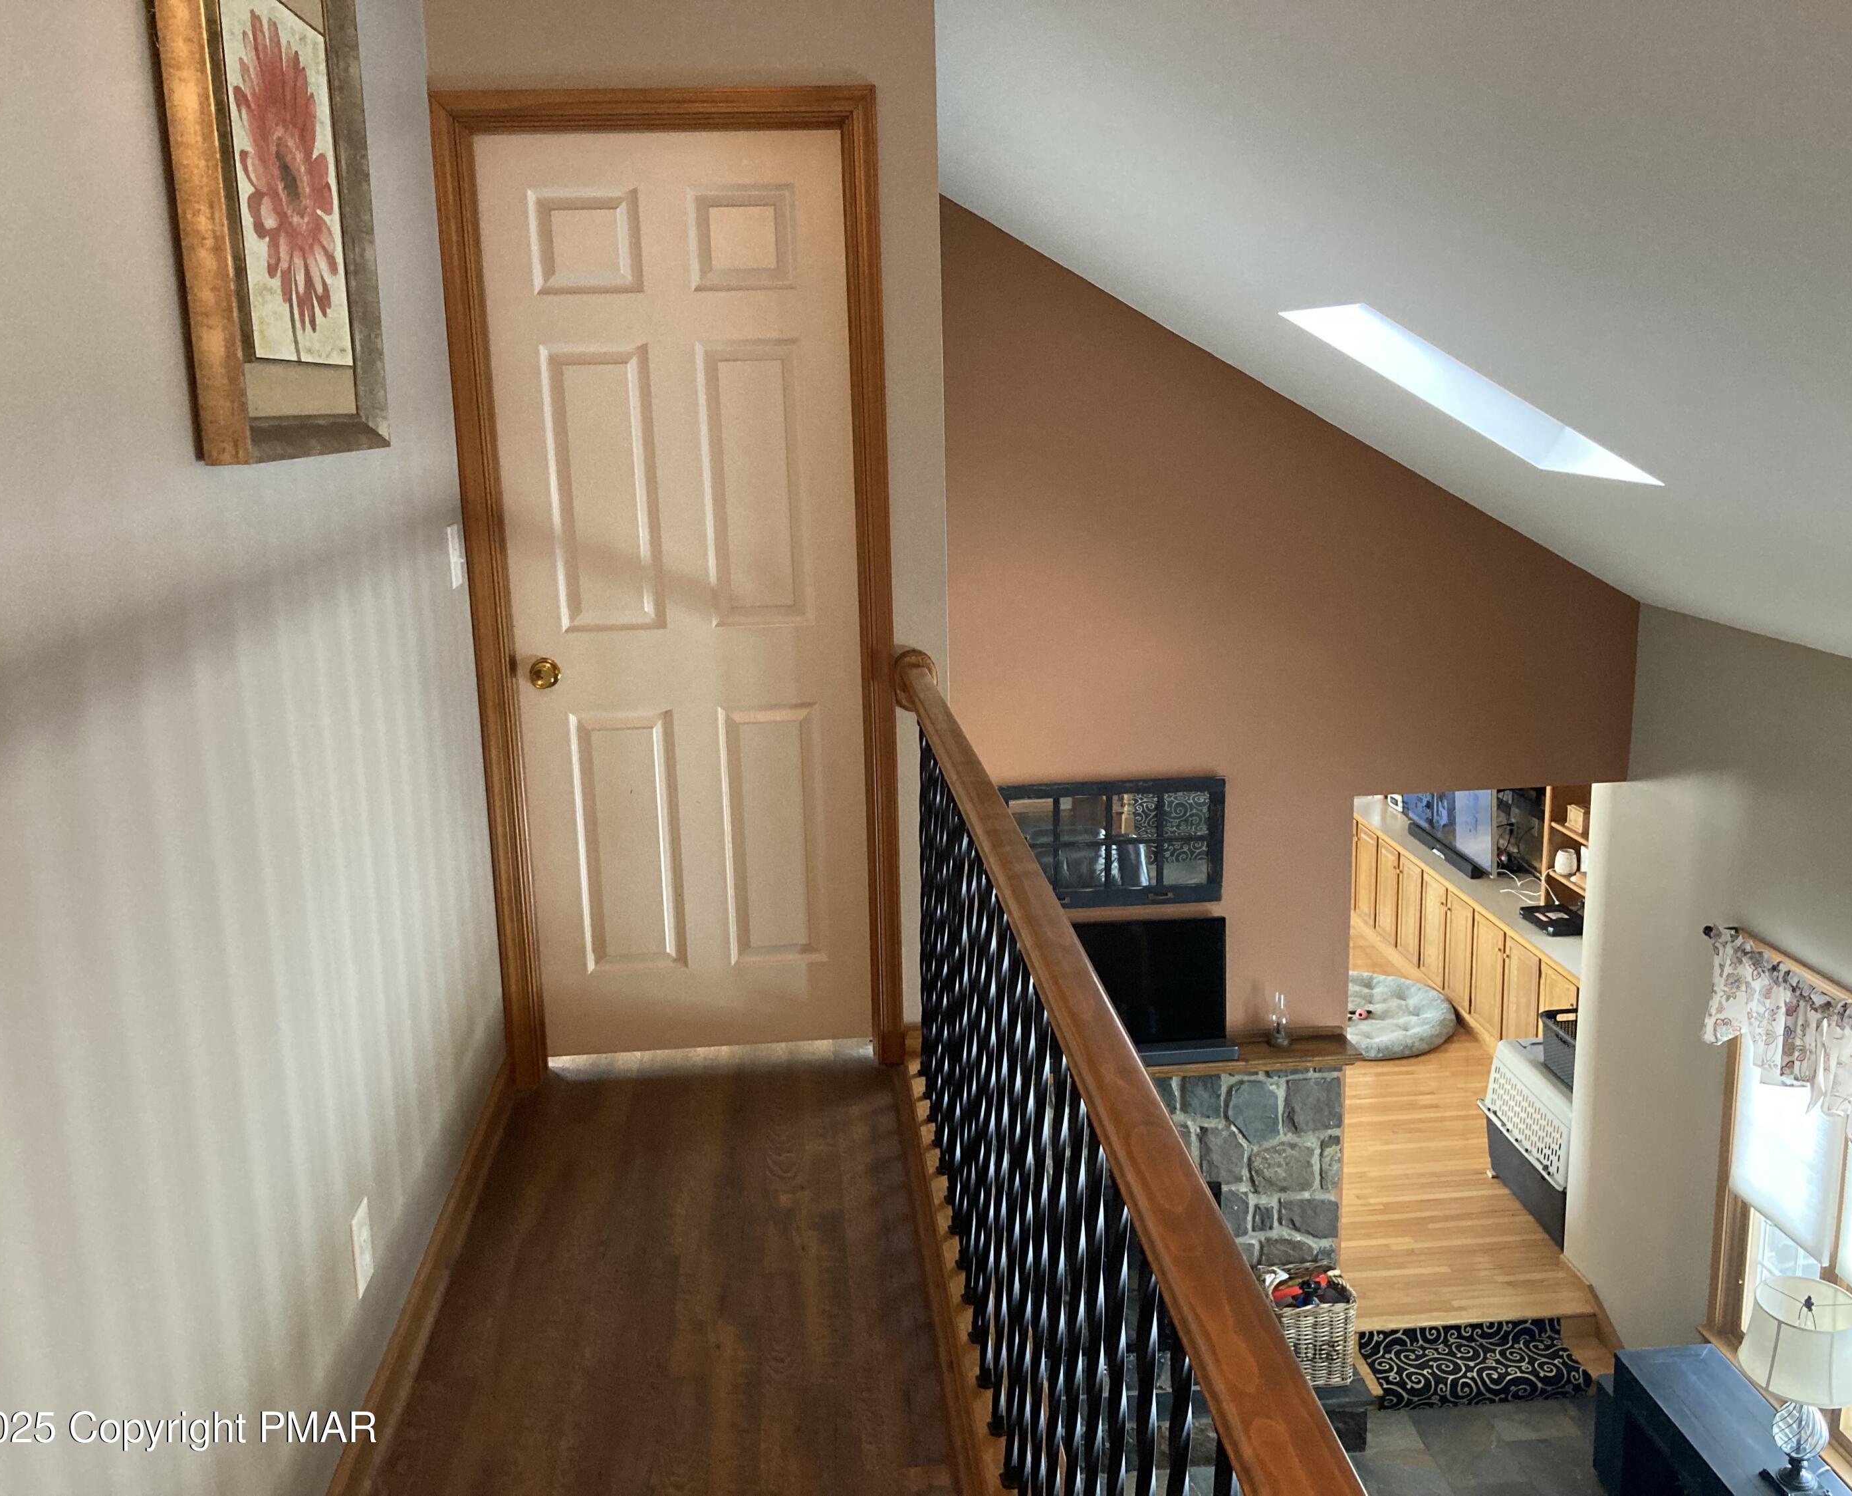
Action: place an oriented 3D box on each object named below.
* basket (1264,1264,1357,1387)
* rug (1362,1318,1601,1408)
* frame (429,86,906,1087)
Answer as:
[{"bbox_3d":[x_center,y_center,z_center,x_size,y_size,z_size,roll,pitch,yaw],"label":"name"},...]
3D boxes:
[{"bbox_3d":[1.553,2.374,6.621,0.360,0.385,0.315,-2,11,-4],"label":"basket"},{"bbox_3d":[2.332,2.632,6.881,0.910,0.215,0.300,-2,11,-4],"label":"rug"},{"bbox_3d":[-0.522,-0.301,3.523,0.895,2.130,0.120,-2,11,-4],"label":"frame"}]

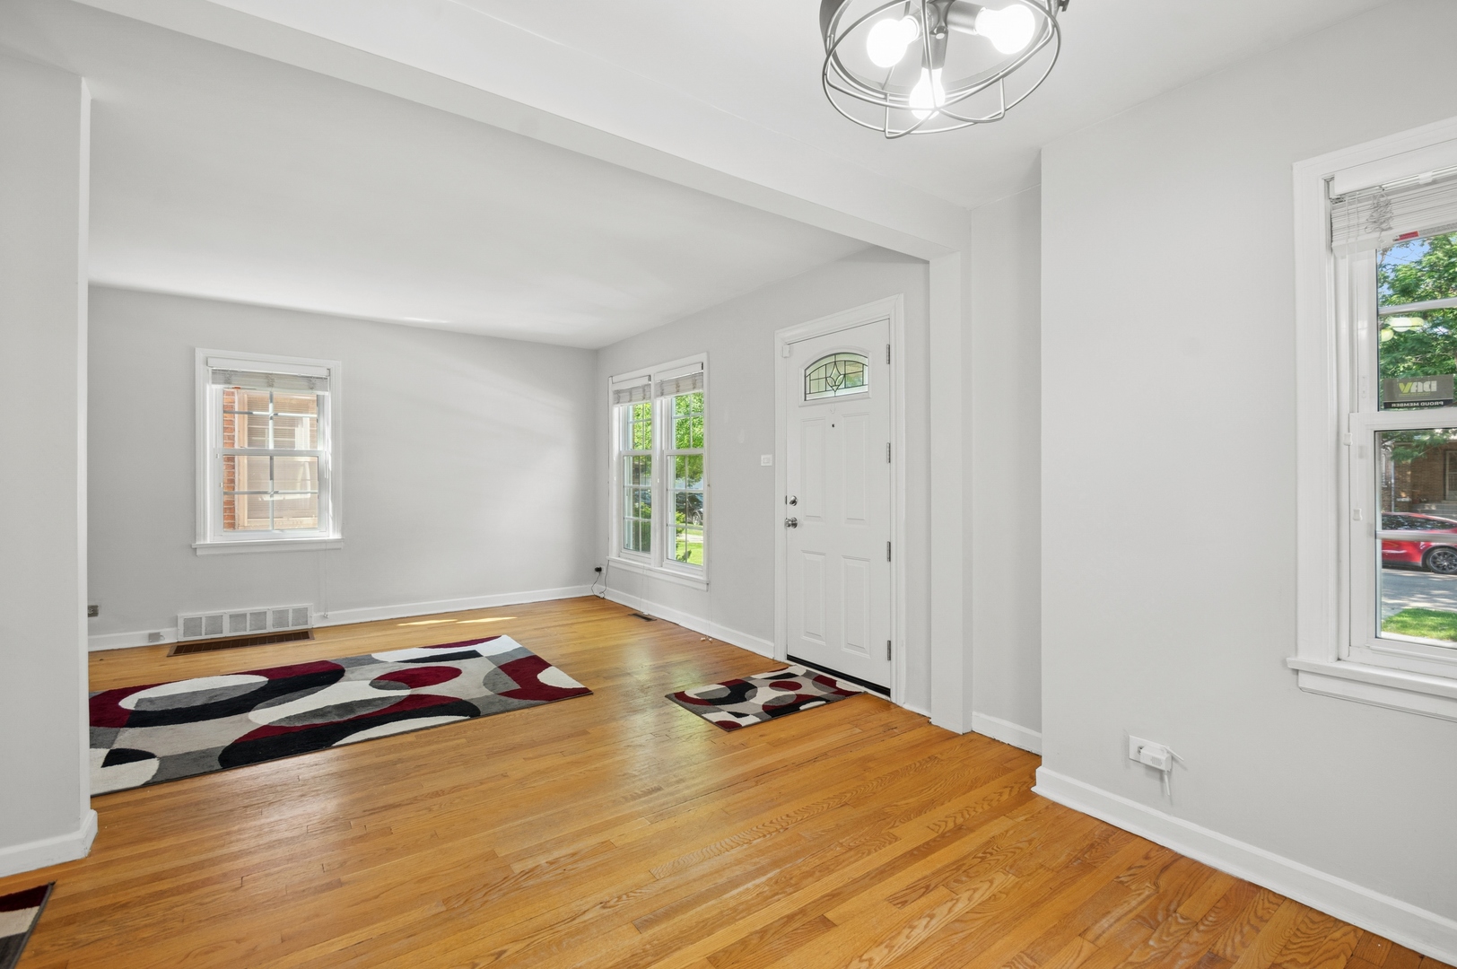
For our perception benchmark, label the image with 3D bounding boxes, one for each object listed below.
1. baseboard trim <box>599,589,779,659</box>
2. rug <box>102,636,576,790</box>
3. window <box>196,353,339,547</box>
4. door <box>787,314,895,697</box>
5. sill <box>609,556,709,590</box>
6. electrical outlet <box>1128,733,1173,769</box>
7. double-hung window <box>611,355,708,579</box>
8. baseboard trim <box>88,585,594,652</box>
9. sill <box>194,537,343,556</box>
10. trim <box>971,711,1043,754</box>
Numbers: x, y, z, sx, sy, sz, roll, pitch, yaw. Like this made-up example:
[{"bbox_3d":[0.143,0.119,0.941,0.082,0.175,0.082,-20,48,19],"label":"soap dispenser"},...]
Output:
[{"bbox_3d":[-0.507,1.065,4.980,0.022,0.104,2.715,0,0,-36],"label":"baseboard trim"},{"bbox_3d":[-2.169,1.116,3.197,2.353,0.012,1.570,0,0,-33],"label":"rug"},{"bbox_3d":[-3.481,-0.269,4.643,0.885,1.428,0.098,0,0,-33],"label":"window"},{"bbox_3d":[0.614,0.103,3.517,0.049,1.961,0.802,0,0,-36],"label":"door"},{"bbox_3d":[-0.641,0.740,5.103,0.078,0.078,1.653,0,0,-36],"label":"sill"},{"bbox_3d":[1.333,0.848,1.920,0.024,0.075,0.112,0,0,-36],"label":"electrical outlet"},{"bbox_3d":[-0.626,-0.131,5.192,0.103,1.712,1.604,0,0,-36],"label":"double-hung window"},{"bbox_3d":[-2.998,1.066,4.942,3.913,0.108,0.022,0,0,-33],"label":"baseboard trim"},{"bbox_3d":[-3.455,0.468,4.602,0.920,0.083,0.078,0,0,-33],"label":"sill"},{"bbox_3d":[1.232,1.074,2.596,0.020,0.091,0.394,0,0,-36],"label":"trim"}]

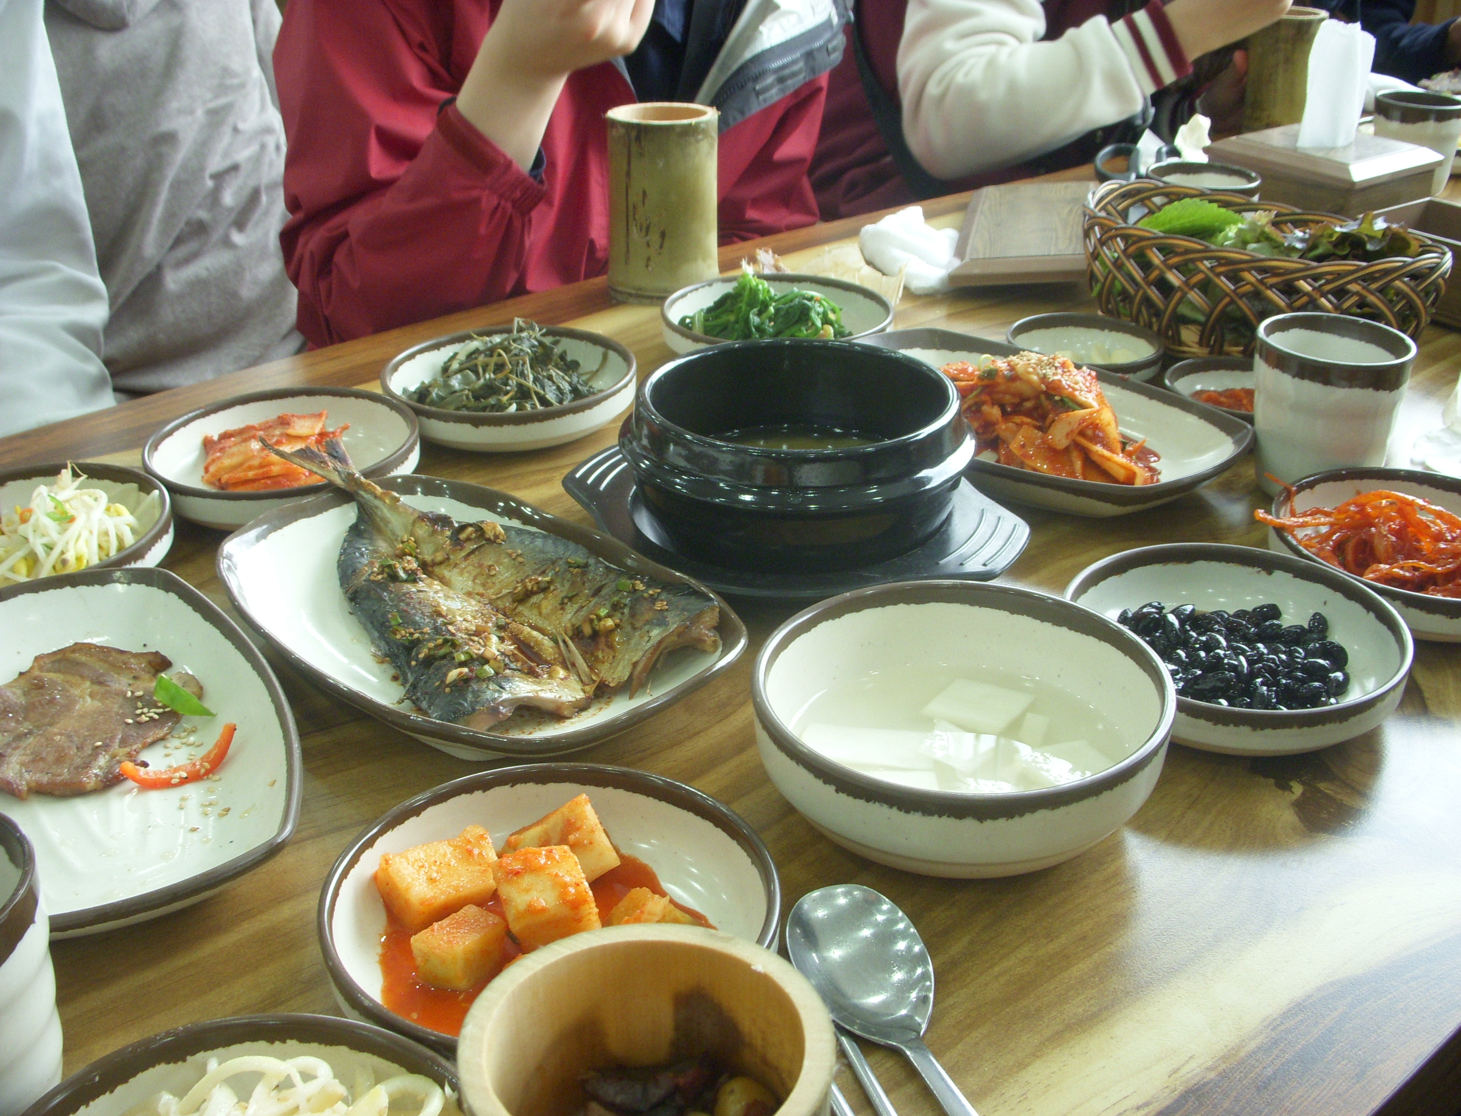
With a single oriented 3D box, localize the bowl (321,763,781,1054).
[{"bbox_3d":[-0.057,0.118,0.521,0.141,0.031,0.141,-1,27,0],"label":"bowl"}]

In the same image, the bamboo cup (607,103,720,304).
[{"bbox_3d":[-0.045,-0.242,1.117,0.074,0.119,0.074,-1,27,-2],"label":"bamboo cup"}]

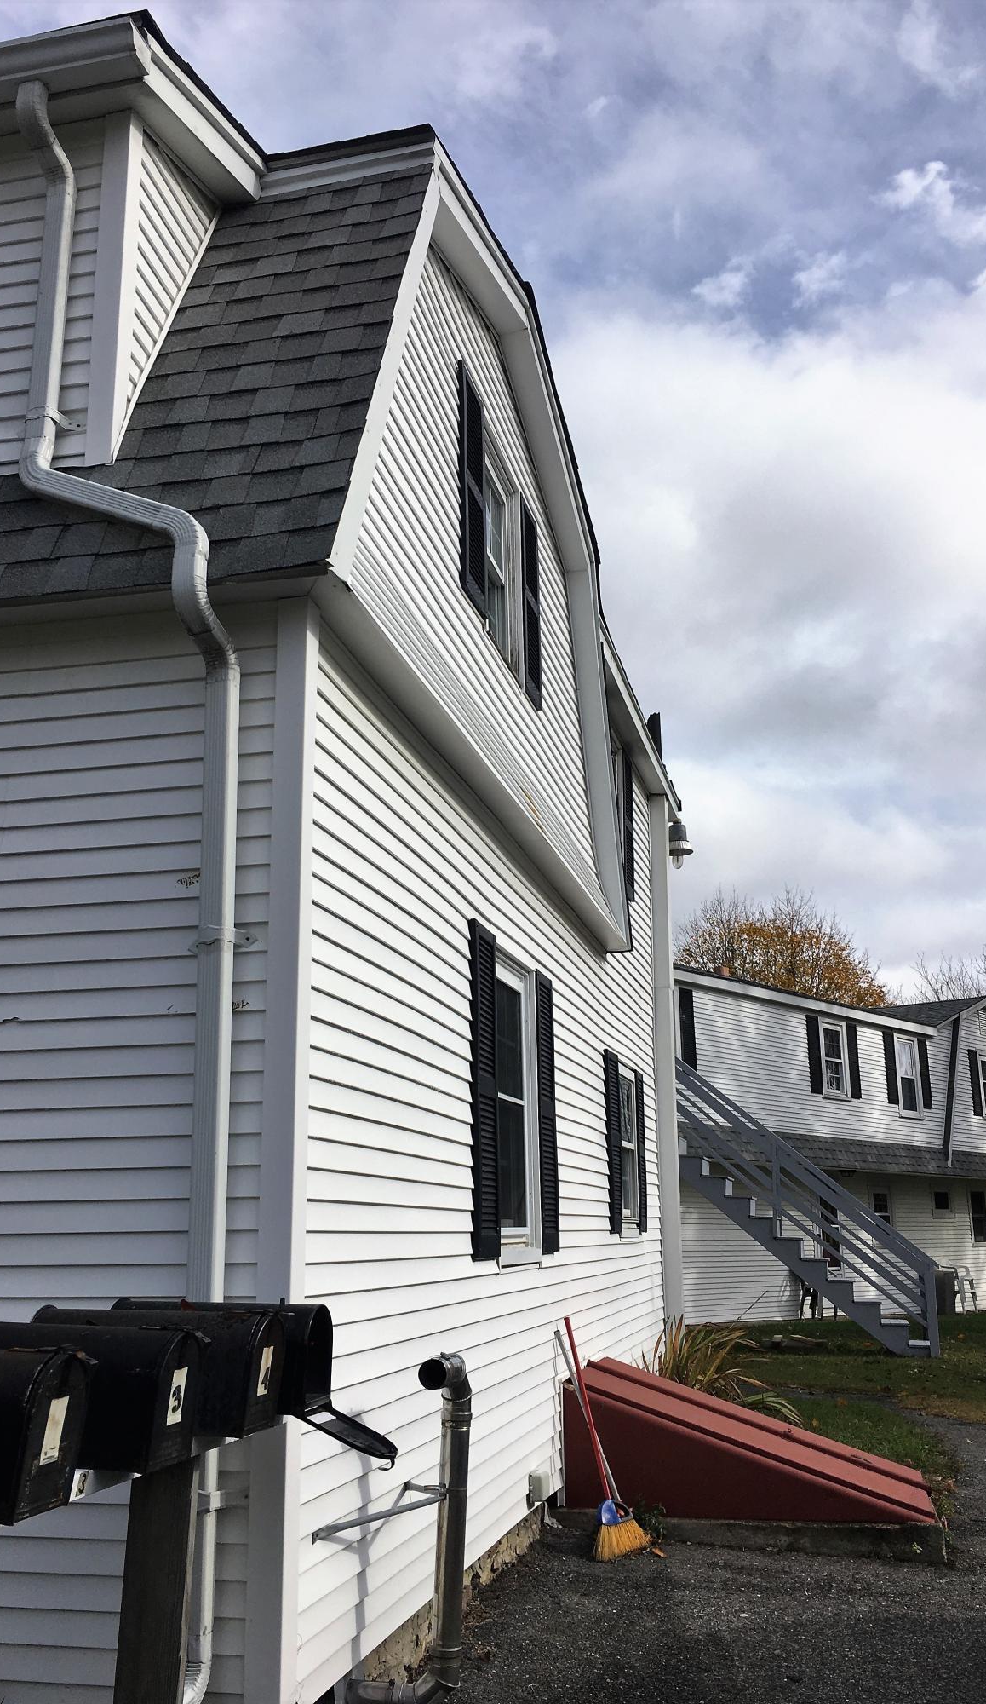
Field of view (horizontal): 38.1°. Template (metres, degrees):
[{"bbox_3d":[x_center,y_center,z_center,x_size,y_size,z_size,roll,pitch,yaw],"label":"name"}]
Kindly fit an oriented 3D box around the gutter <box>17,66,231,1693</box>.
[{"bbox_3d":[-1.377,-0.203,4.910,0.980,6.000,0.440,-4,-15,12],"label":"gutter"}]

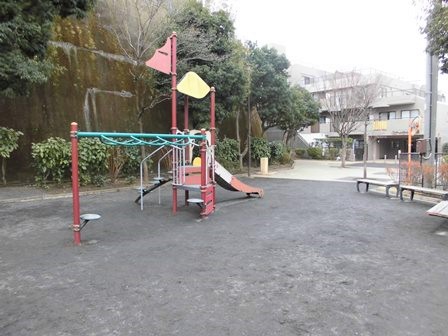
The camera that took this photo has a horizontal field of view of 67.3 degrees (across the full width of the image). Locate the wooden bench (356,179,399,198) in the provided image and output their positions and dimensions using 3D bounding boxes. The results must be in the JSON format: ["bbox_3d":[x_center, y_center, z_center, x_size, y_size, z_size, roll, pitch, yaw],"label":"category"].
[{"bbox_3d":[4.991,0.666,10.970,0.420,0.410,1.520,-1,3,-13],"label":"wooden bench"}]

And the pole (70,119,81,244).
[{"bbox_3d":[-2.337,0.259,5.322,0.100,1.950,0.100,3,4,40],"label":"pole"}]

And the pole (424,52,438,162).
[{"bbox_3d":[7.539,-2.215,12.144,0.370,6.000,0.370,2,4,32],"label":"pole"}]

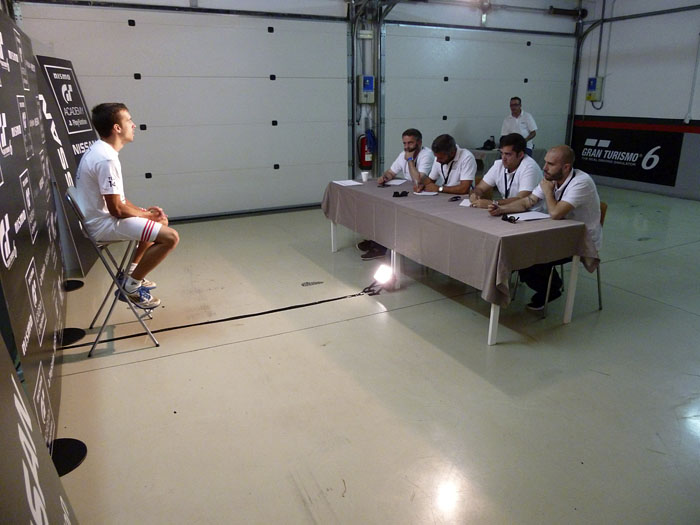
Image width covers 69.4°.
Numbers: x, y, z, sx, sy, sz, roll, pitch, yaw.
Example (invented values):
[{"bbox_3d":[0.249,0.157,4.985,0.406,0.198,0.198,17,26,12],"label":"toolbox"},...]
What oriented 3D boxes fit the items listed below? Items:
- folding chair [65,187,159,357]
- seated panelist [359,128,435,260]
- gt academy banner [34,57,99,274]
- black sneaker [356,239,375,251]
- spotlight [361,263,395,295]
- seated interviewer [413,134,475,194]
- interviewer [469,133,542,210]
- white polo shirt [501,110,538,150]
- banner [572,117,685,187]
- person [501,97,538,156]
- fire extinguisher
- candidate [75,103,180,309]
[{"bbox_3d":[-1.584,0.026,3.365,0.450,1.030,0.500,-9,20,-24],"label":"folding chair"},{"bbox_3d":[0.550,-0.749,5.374,0.950,1.290,0.550,-13,22,-33],"label":"seated panelist"},{"bbox_3d":[-2.847,-1.089,5.274,0.060,2.030,1.880,-14,20,-7],"label":"gt academy banner"},{"bbox_3d":[0.229,-0.200,5.563,0.290,0.120,0.110,-10,21,-27],"label":"black sneaker"},{"bbox_3d":[0.240,0.134,4.293,0.200,0.235,0.210,-11,21,-29],"label":"spotlight"},{"bbox_3d":[0.920,-0.598,4.951,0.840,1.220,0.580,-11,21,-30],"label":"seated interviewer"},{"bbox_3d":[1.338,-0.450,4.438,0.850,1.310,0.580,-9,20,-25],"label":"interviewer"},{"bbox_3d":[2.568,-2.039,7.750,0.540,0.640,0.300,10,21,28],"label":"white polo shirt"},{"bbox_3d":[4.785,-2.033,8.993,0.030,1.044,2.206,-9,20,-24],"label":"banner"},{"bbox_3d":[2.569,-1.744,7.848,0.550,1.610,0.360,10,21,28],"label":"person"},{"bbox_3d":[0.232,-1.668,7.622,0.200,0.520,0.180,-9,20,-24],"label":"fire extinguisher"},{"bbox_3d":[-1.481,-0.343,3.404,0.660,1.390,0.480,-8,20,-23],"label":"candidate"}]

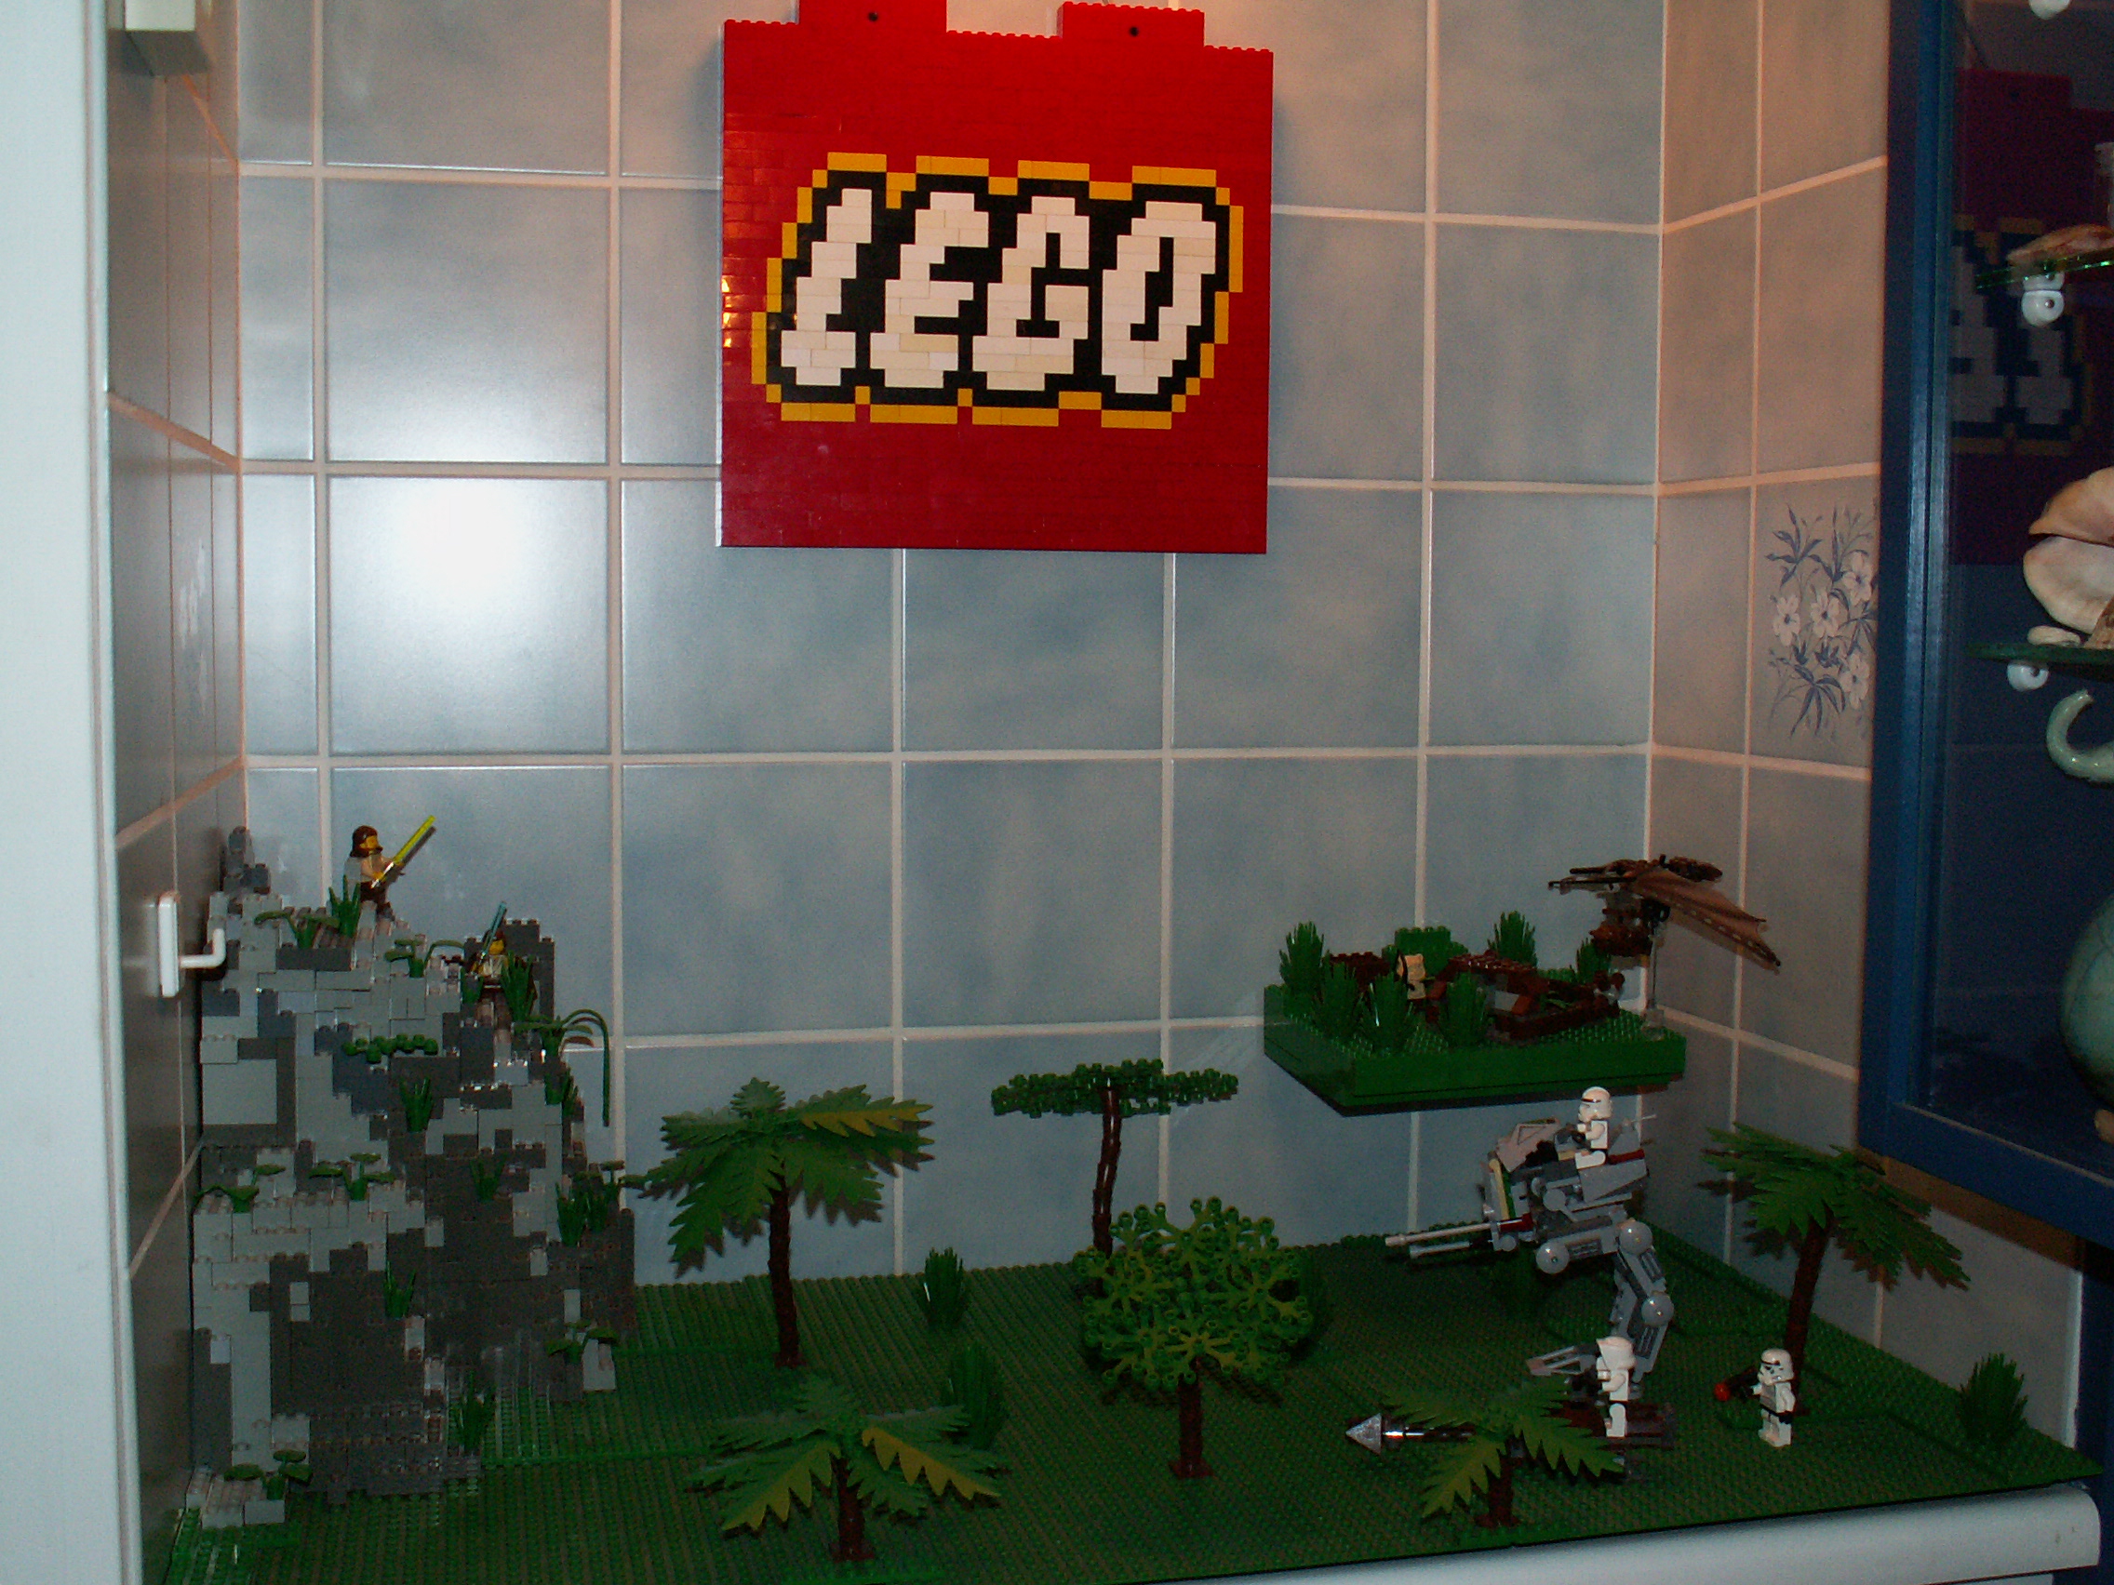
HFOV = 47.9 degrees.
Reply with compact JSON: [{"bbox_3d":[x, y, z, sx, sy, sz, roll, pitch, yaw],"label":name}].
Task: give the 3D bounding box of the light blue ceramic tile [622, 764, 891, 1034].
[{"bbox_3d":[-0.163,0.058,1.308,0.148,0.148,0.008,-1,4,-13],"label":"light blue ceramic tile"}]

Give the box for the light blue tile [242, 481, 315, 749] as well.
[{"bbox_3d":[-0.405,-0.093,1.243,0.038,0.148,0.008,-1,4,-13],"label":"light blue tile"}]

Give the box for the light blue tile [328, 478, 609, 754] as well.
[{"bbox_3d":[-0.315,-0.095,1.278,0.152,0.152,0.010,-1,5,-13],"label":"light blue tile"}]

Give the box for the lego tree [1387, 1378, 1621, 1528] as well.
[{"bbox_3d":[0.181,0.268,0.965,0.095,0.055,0.095,-1,4,-13],"label":"lego tree"}]

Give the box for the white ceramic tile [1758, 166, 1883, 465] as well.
[{"bbox_3d":[0.407,-0.241,1.234,0.010,0.152,0.152,-1,5,-14],"label":"white ceramic tile"}]

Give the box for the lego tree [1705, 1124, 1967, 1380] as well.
[{"bbox_3d":[0.348,0.226,1.107,0.124,0.125,0.145,-1,5,-13],"label":"lego tree"}]

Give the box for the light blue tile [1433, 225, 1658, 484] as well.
[{"bbox_3d":[0.284,-0.254,1.387,0.145,0.148,0.008,-1,4,-13],"label":"light blue tile"}]

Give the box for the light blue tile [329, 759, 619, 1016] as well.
[{"bbox_3d":[-0.312,0.059,1.275,0.148,0.148,0.008,-1,4,-13],"label":"light blue tile"}]

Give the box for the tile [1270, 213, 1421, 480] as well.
[{"bbox_3d":[0.138,-0.252,1.349,0.149,0.149,0.008,-1,5,-13],"label":"tile"}]

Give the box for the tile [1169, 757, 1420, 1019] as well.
[{"bbox_3d":[0.137,0.054,1.375,0.148,0.148,0.008,-1,4,-13],"label":"tile"}]

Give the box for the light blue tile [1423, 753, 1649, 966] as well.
[{"bbox_3d":[0.286,0.052,1.427,0.144,0.152,0.010,-1,5,-13],"label":"light blue tile"}]

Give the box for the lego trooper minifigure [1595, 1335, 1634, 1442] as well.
[{"bbox_3d":[0.234,0.250,1.000,0.018,0.045,0.025,0,4,-1],"label":"lego trooper minifigure"}]

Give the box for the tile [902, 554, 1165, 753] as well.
[{"bbox_3d":[-0.012,-0.098,1.327,0.149,0.149,0.008,-1,5,-13],"label":"tile"}]

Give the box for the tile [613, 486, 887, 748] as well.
[{"bbox_3d":[-0.162,-0.096,1.292,0.149,0.149,0.008,-1,5,-13],"label":"tile"}]

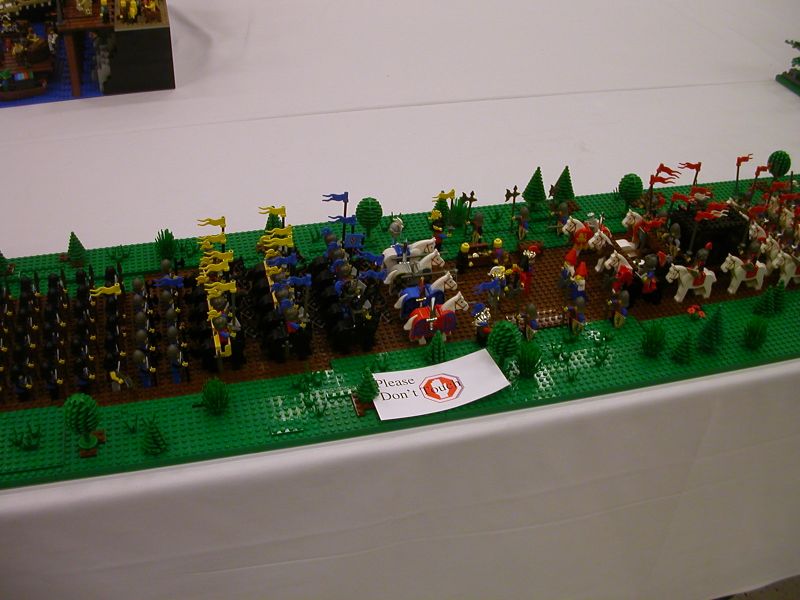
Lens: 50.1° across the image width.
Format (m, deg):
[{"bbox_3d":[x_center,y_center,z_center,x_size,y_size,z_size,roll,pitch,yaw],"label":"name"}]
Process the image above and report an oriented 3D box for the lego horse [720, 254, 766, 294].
[{"bbox_3d":[0.438,-0.037,1.083,0.076,0.060,0.018,-7,40,-15],"label":"lego horse"}]

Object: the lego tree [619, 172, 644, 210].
[{"bbox_3d":[0.328,-0.153,1.220,0.033,0.059,0.033,-7,40,-15],"label":"lego tree"}]

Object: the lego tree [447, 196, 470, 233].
[{"bbox_3d":[0.080,-0.119,1.165,0.028,0.042,0.028,2,38,-2],"label":"lego tree"}]

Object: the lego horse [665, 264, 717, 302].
[{"bbox_3d":[0.363,-0.026,1.062,0.076,0.060,0.018,-7,40,-15],"label":"lego horse"}]

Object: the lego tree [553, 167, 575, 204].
[{"bbox_3d":[0.233,-0.162,1.215,0.034,0.066,0.034,-7,39,-14],"label":"lego tree"}]

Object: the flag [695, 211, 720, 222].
[{"bbox_3d":[0.382,-0.104,1.062,0.041,0.013,0.008,-7,39,-14],"label":"flag"}]

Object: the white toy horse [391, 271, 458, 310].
[{"bbox_3d":[0.031,-0.008,1.000,0.075,0.060,0.018,-7,39,-14],"label":"white toy horse"}]

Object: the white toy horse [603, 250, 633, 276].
[{"bbox_3d":[0.292,-0.039,1.058,0.073,0.065,0.019,-7,39,-14],"label":"white toy horse"}]

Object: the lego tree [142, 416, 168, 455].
[{"bbox_3d":[-0.235,0.126,0.818,0.024,0.041,0.024,-7,40,-15],"label":"lego tree"}]

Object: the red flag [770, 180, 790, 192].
[{"bbox_3d":[0.513,-0.153,1.153,0.034,0.013,0.006,-1,38,-7],"label":"red flag"}]

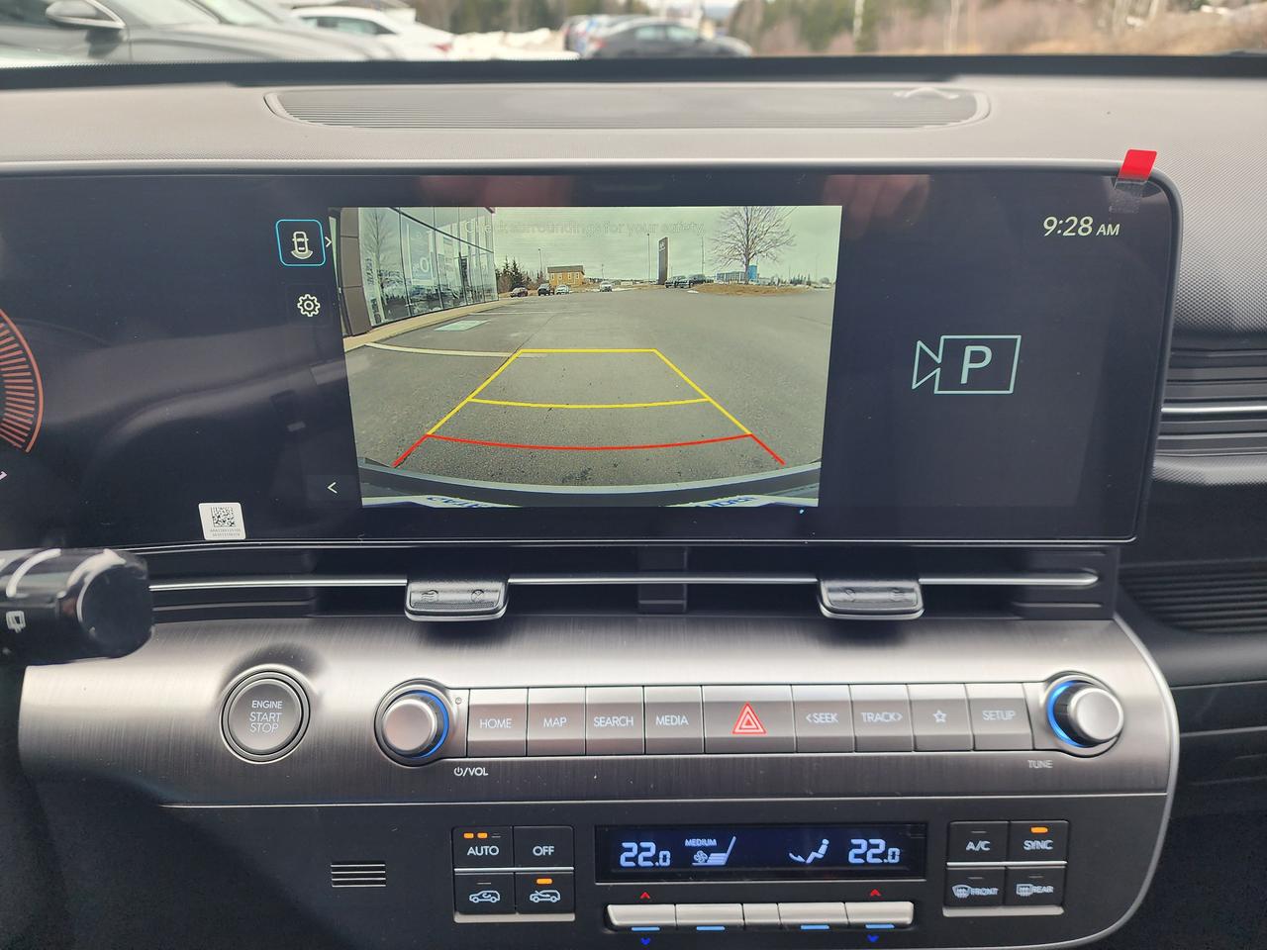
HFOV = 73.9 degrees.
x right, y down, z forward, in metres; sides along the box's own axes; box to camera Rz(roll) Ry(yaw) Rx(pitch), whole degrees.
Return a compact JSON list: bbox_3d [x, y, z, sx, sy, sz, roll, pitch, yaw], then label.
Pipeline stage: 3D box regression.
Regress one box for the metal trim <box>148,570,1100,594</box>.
[{"bbox_3d":[-0.006,0.043,0.336,0.385,0.007,0.013,0,19,0],"label":"metal trim"}]

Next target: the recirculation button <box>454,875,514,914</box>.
[{"bbox_3d":[-0.055,0.154,0.310,0.021,0.016,0.010,0,6,0],"label":"recirculation button"}]

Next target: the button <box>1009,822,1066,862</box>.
[{"bbox_3d":[0.148,0.134,0.308,0.021,0.015,0.010,0,6,0],"label":"button"}]

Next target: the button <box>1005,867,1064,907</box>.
[{"bbox_3d":[0.147,0.152,0.310,0.021,0.015,0.010,0,6,0],"label":"button"}]

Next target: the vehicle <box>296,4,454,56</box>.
[{"bbox_3d":[-5.500,-7.393,14.756,4.680,1.450,1.820,-9,29,-16],"label":"vehicle"}]

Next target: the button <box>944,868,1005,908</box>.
[{"bbox_3d":[0.136,0.164,0.335,0.024,0.017,0.006,1,8,0],"label":"button"}]

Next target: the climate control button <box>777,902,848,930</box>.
[{"bbox_3d":[0.071,0.173,0.331,0.028,0.011,0.009,1,8,0],"label":"climate control button"}]

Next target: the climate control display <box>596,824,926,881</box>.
[{"bbox_3d":[0.047,0.140,0.311,0.121,0.022,0.008,0,6,0],"label":"climate control display"}]

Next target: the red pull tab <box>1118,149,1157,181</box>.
[{"bbox_3d":[0.169,-0.104,0.283,0.010,0.011,0.001,3,36,-2],"label":"red pull tab"}]

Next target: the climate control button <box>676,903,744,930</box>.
[{"bbox_3d":[0.028,0.162,0.309,0.025,0.011,0.011,0,6,0],"label":"climate control button"}]

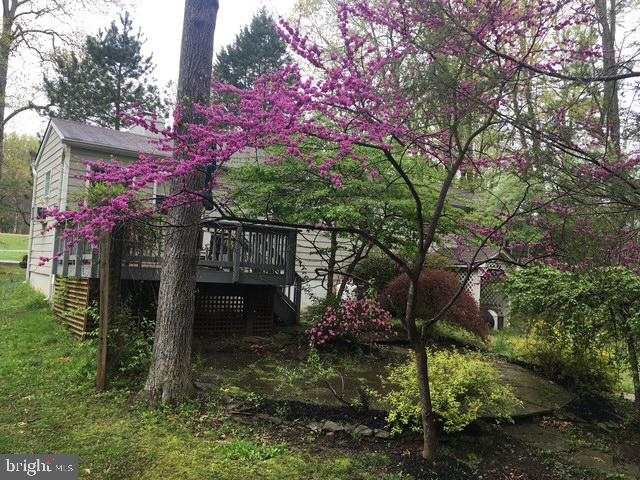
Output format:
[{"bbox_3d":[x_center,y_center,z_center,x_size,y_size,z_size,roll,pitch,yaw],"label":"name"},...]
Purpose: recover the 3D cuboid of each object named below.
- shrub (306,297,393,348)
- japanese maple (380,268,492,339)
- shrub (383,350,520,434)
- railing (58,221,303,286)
[{"bbox_3d":[0.583,1.631,10.600,1.666,0.997,1.416,3,-3,4],"label":"shrub"},{"bbox_3d":[2.651,1.433,12.200,2.408,1.519,2.047,3,-3,13],"label":"japanese maple"},{"bbox_3d":[1.312,1.492,5.350,1.349,0.746,1.147,2,-3,14],"label":"shrub"},{"bbox_3d":[-3.186,0.239,11.742,4.110,1.250,3.546,5,-4,-38],"label":"railing"}]

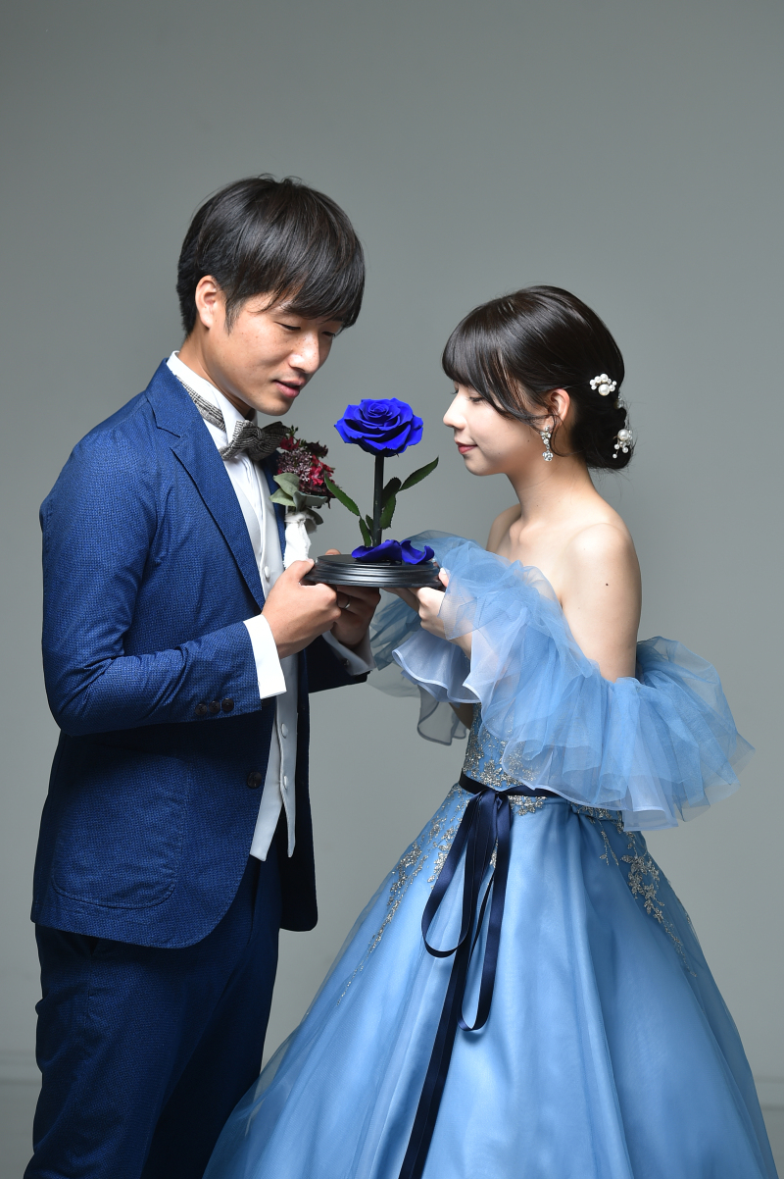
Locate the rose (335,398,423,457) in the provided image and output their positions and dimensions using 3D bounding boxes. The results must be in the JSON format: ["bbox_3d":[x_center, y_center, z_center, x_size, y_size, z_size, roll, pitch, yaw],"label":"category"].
[{"bbox_3d":[-0.014,-0.183,3.900,0.100,0.063,0.096,2,10,0],"label":"rose"}]

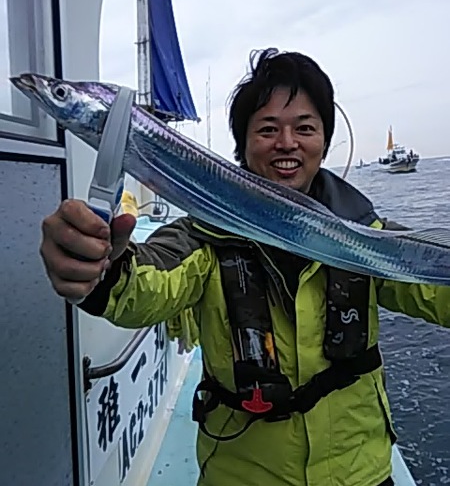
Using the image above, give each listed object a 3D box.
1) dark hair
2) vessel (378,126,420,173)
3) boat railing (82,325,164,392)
[{"bbox_3d":[0.112,-0.265,0.950,0.200,0.240,0.225,-1,10,6],"label":"dark hair"},{"bbox_3d":[28.232,-15.090,78.742,3.300,8.200,11.500,-7,8,-12],"label":"vessel"},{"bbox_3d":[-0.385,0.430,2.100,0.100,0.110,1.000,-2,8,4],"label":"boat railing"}]

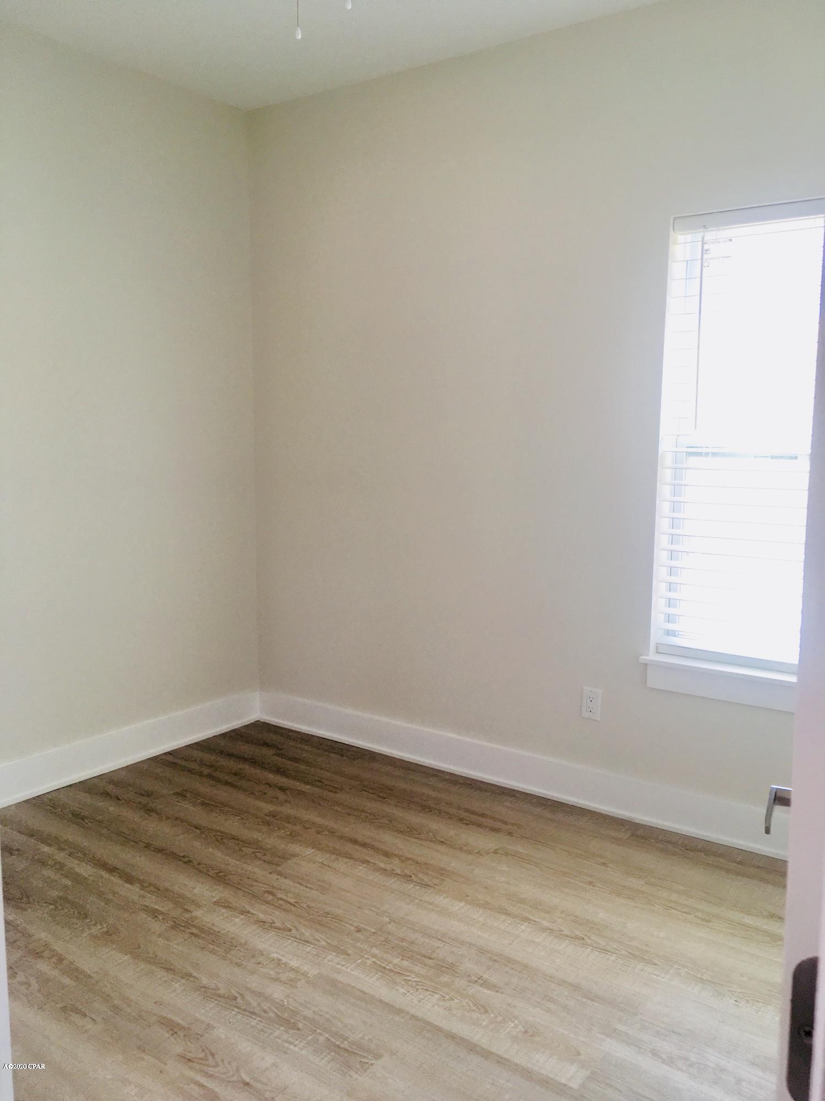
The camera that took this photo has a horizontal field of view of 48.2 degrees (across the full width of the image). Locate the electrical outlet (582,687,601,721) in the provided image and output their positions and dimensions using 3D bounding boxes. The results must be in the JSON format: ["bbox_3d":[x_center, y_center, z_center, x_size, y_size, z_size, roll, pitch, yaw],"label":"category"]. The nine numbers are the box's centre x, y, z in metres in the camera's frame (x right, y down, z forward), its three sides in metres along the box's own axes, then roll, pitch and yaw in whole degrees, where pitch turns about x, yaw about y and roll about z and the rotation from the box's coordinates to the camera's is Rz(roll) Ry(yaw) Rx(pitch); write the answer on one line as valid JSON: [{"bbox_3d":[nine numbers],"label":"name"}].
[{"bbox_3d":[0.644,0.551,3.308,0.073,0.116,0.009,6,9,35],"label":"electrical outlet"}]

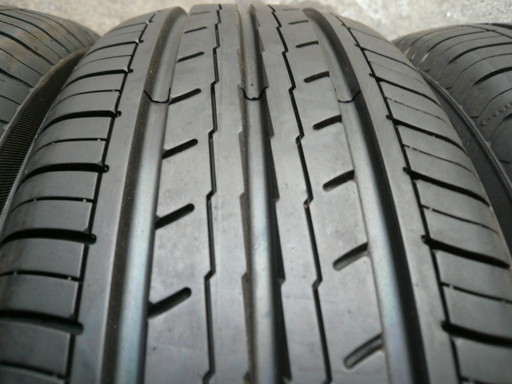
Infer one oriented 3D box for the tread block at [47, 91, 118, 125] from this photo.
[{"bbox_3d":[-0.067,-0.031,0.162,0.032,0.009,0.014,-7,50,14],"label":"tread block"}]

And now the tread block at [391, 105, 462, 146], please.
[{"bbox_3d":[0.067,-0.025,0.167,0.035,0.009,0.013,18,46,-13],"label":"tread block"}]

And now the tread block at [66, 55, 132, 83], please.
[{"bbox_3d":[-0.068,-0.050,0.181,0.032,0.009,0.015,-8,45,13],"label":"tread block"}]

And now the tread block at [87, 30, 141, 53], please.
[{"bbox_3d":[-0.069,-0.068,0.201,0.032,0.009,0.014,-10,40,12],"label":"tread block"}]

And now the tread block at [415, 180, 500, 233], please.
[{"bbox_3d":[0.068,0.006,0.144,0.035,0.009,0.012,16,54,-16],"label":"tread block"}]

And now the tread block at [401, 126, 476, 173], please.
[{"bbox_3d":[0.068,-0.014,0.158,0.035,0.009,0.011,17,49,-14],"label":"tread block"}]

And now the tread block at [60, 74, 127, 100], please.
[{"bbox_3d":[-0.067,-0.040,0.171,0.032,0.009,0.014,-7,48,14],"label":"tread block"}]

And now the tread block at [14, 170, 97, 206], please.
[{"bbox_3d":[-0.065,0.001,0.139,0.032,0.009,0.012,-4,58,15],"label":"tread block"}]

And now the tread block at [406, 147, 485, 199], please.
[{"bbox_3d":[0.068,-0.005,0.152,0.035,0.009,0.011,17,51,-15],"label":"tread block"}]

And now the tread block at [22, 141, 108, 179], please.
[{"bbox_3d":[-0.066,-0.010,0.146,0.032,0.009,0.013,-5,55,14],"label":"tread block"}]

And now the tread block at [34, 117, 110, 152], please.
[{"bbox_3d":[-0.066,-0.020,0.153,0.032,0.009,0.013,-6,53,14],"label":"tread block"}]

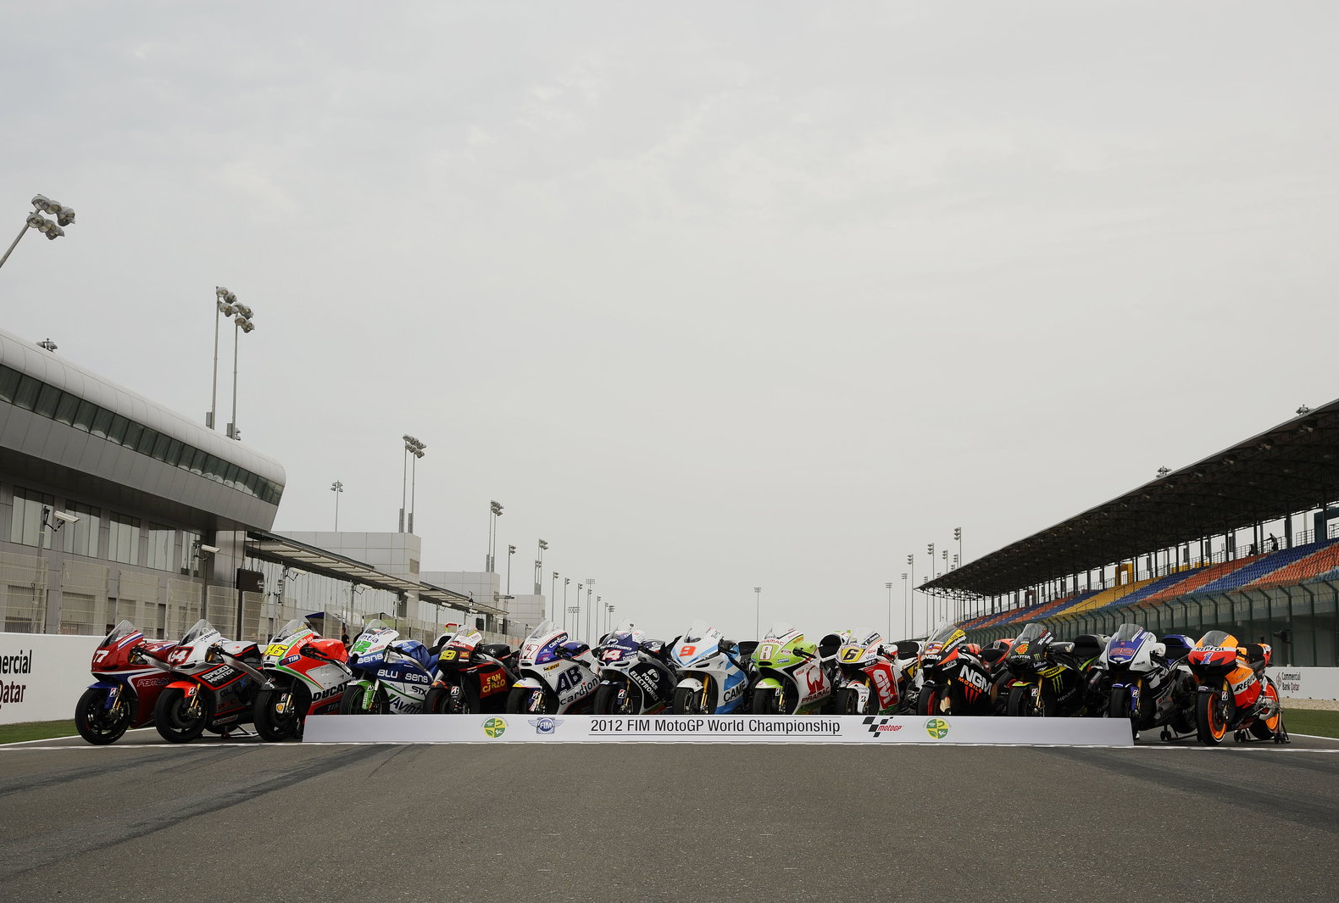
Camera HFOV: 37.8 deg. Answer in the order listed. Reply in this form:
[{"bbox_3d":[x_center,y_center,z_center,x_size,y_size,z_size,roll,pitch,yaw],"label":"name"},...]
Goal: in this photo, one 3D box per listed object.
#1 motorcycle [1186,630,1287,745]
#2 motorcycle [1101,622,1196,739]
[{"bbox_3d":[5.649,2.341,19.415,0.680,1.120,2.050,-4,-8,36],"label":"motorcycle"},{"bbox_3d":[4.871,2.327,19.595,0.680,1.180,2.050,-4,-8,37],"label":"motorcycle"}]

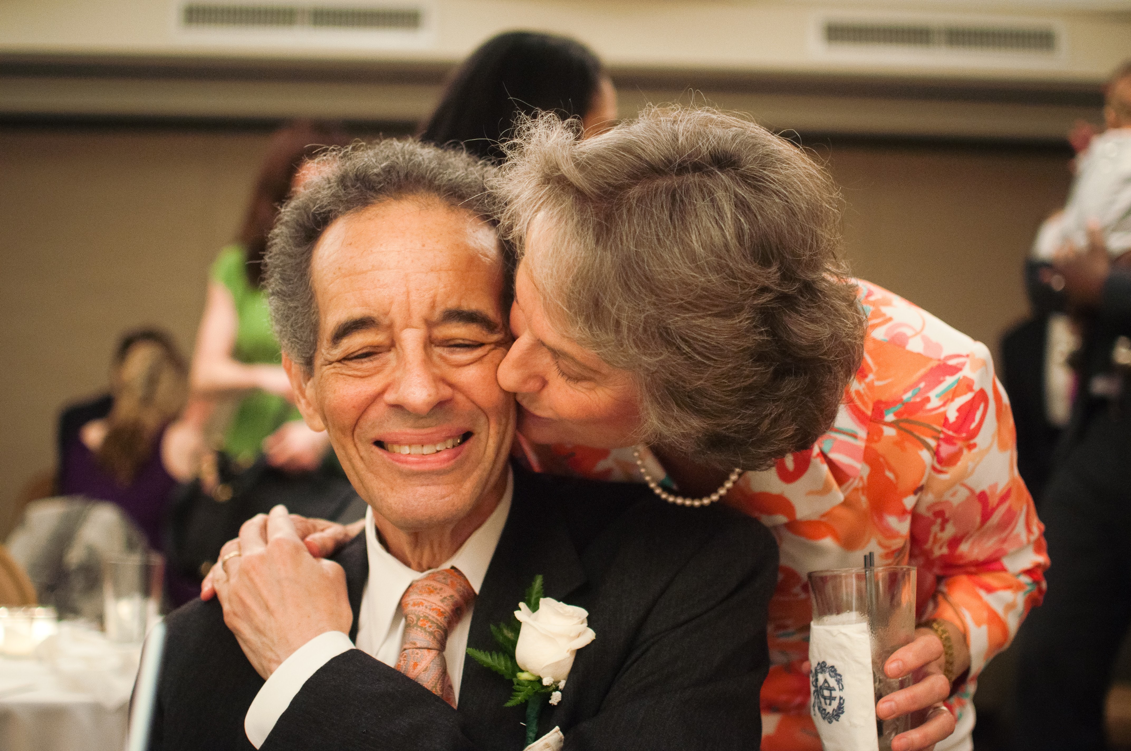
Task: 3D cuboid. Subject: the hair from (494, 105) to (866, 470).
[{"bbox_3d":[0.076,-0.057,1.080,0.245,0.245,0.205,-15,33,-15],"label":"hair"}]

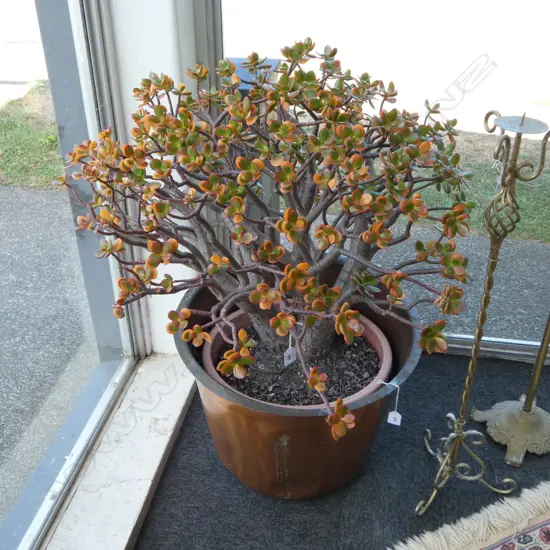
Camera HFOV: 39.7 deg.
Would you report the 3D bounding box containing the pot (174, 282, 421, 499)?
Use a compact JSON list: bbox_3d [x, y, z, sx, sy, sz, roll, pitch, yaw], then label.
[{"bbox_3d":[0.048,0.260,1.807,0.550,0.385,0.550,0,37,0],"label":"pot"}]

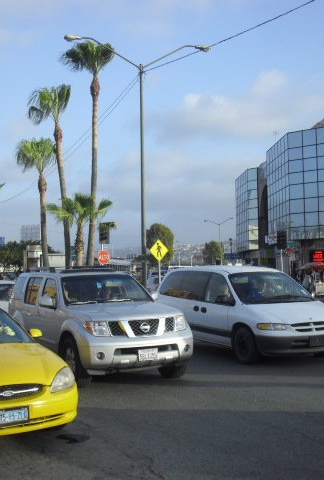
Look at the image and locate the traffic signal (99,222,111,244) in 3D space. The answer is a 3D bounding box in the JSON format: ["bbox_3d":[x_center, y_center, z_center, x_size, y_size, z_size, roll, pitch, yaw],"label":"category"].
[{"bbox_3d":[-2.823,-0.319,34.500,0.500,1.050,0.360,-1,-2,-6],"label":"traffic signal"}]

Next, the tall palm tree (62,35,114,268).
[{"bbox_3d":[-3.732,-3.382,35.200,2.700,13.100,2.700,-1,-2,0],"label":"tall palm tree"}]

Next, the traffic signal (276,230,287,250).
[{"bbox_3d":[6.293,0.026,37.000,0.480,1.050,0.360,-1,-2,9],"label":"traffic signal"}]

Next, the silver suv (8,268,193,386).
[{"bbox_3d":[-1.216,1.377,12.275,1.900,1.800,4.760,0,-3,-28],"label":"silver suv"}]

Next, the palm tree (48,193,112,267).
[{"bbox_3d":[-4.176,0.410,36.000,3.250,5.700,3.100,-1,-2,0],"label":"palm tree"}]

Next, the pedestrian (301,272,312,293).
[{"bbox_3d":[8.668,2.582,42.000,0.450,1.600,0.550,0,-2,-13],"label":"pedestrian"}]

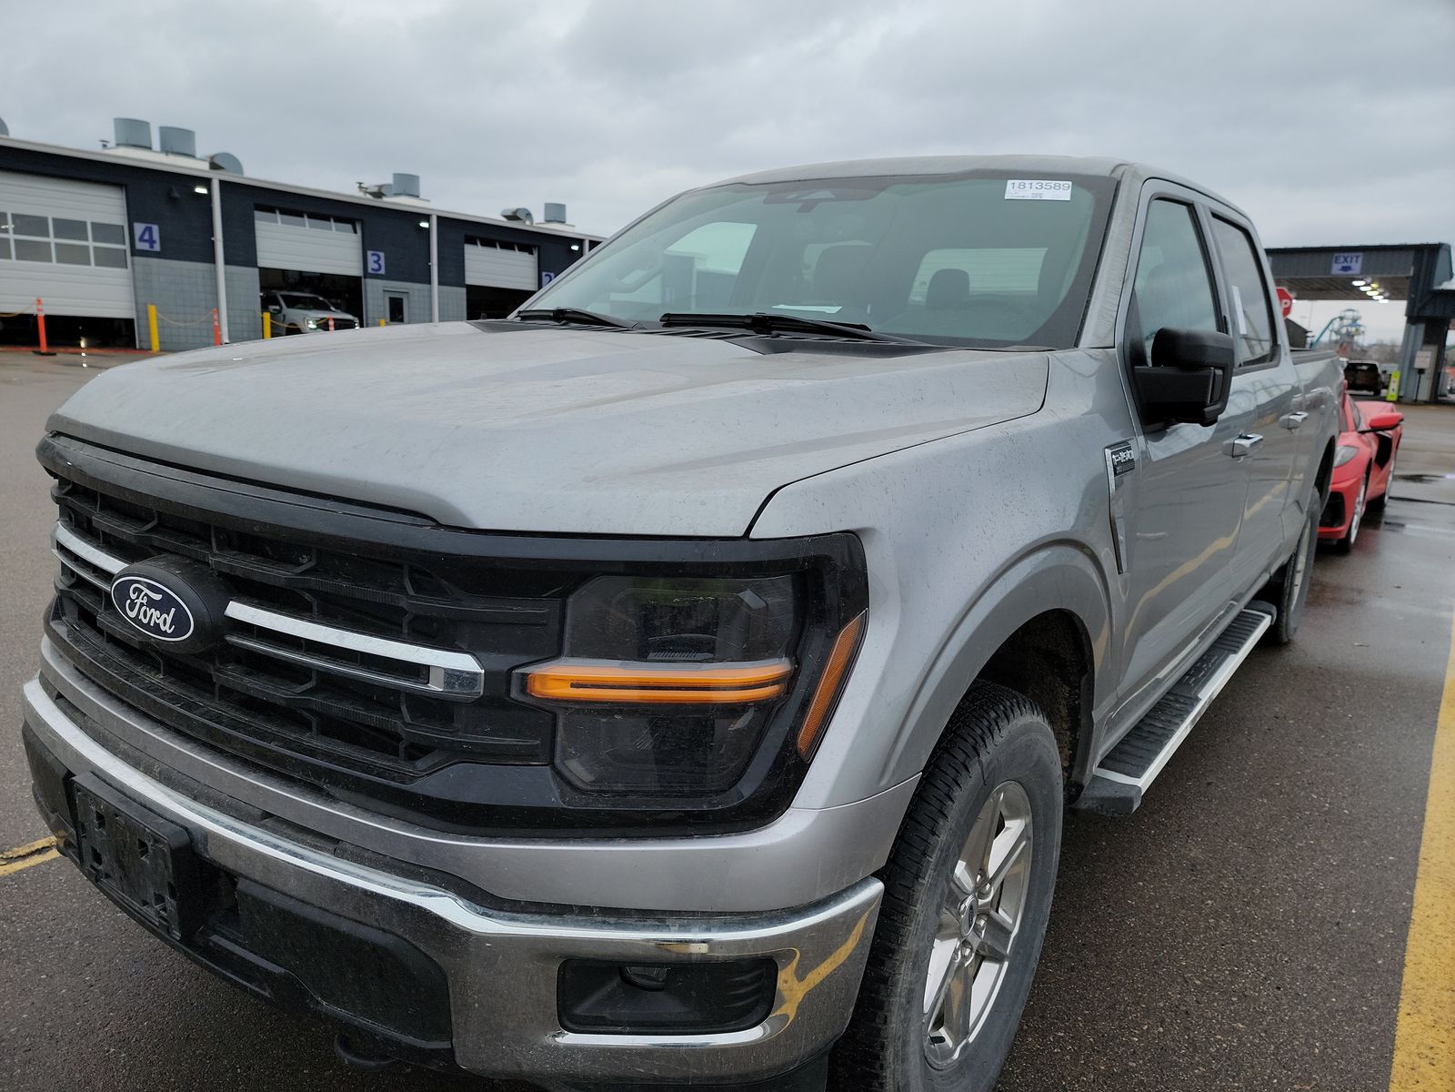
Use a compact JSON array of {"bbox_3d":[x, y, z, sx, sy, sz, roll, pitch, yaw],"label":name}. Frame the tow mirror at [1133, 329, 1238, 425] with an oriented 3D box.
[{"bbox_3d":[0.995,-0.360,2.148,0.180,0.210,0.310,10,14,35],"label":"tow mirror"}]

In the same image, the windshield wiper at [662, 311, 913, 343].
[{"bbox_3d":[0.142,-0.487,2.228,0.660,0.070,0.090,7,13,26],"label":"windshield wiper"}]

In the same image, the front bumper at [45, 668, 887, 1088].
[{"bbox_3d":[-0.736,0.448,1.655,1.990,0.410,0.480,10,14,35],"label":"front bumper"}]

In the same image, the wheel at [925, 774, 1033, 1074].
[{"bbox_3d":[0.368,0.636,1.800,0.200,0.492,0.492,10,14,35],"label":"wheel"}]

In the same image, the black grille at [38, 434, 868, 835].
[{"bbox_3d":[-0.731,0.059,1.568,1.920,0.410,0.390,10,14,35],"label":"black grille"}]

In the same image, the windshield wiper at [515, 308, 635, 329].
[{"bbox_3d":[-0.398,-0.591,2.646,0.090,0.070,0.620,-8,15,-40],"label":"windshield wiper"}]

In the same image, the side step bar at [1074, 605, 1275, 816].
[{"bbox_3d":[1.424,0.399,3.061,0.180,0.090,2.080,10,14,35],"label":"side step bar"}]

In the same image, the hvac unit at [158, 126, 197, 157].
[{"bbox_3d":[-16.790,-12.320,30.800,0.980,0.740,0.980,9,14,35],"label":"hvac unit"}]

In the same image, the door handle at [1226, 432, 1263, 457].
[{"bbox_3d":[1.444,-0.279,2.823,0.065,0.055,0.260,10,14,35],"label":"door handle"}]

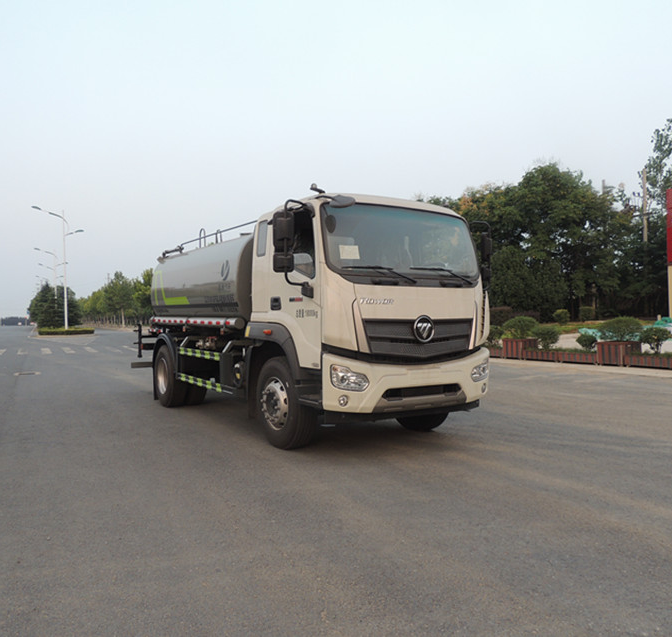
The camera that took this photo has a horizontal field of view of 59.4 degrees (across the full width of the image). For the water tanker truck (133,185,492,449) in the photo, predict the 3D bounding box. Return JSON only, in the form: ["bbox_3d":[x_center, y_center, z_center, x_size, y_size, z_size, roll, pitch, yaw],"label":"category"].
[{"bbox_3d":[-1.061,0.019,9.326,2.580,2.910,7.730,-1,0,-31],"label":"water tanker truck"}]

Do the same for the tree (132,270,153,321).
[{"bbox_3d":[-29.022,-3.208,90.000,4.740,8.860,4.800,-1,0,0],"label":"tree"}]

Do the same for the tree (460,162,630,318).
[{"bbox_3d":[12.842,-4.773,37.000,10.680,9.800,8.500,-1,0,0],"label":"tree"}]

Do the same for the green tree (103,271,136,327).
[{"bbox_3d":[-32.335,-2.912,88.000,4.780,8.510,4.800,-1,0,0],"label":"green tree"}]

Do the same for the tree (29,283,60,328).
[{"bbox_3d":[-34.137,-1.405,69.000,3.750,5.860,3.800,-1,0,0],"label":"tree"}]

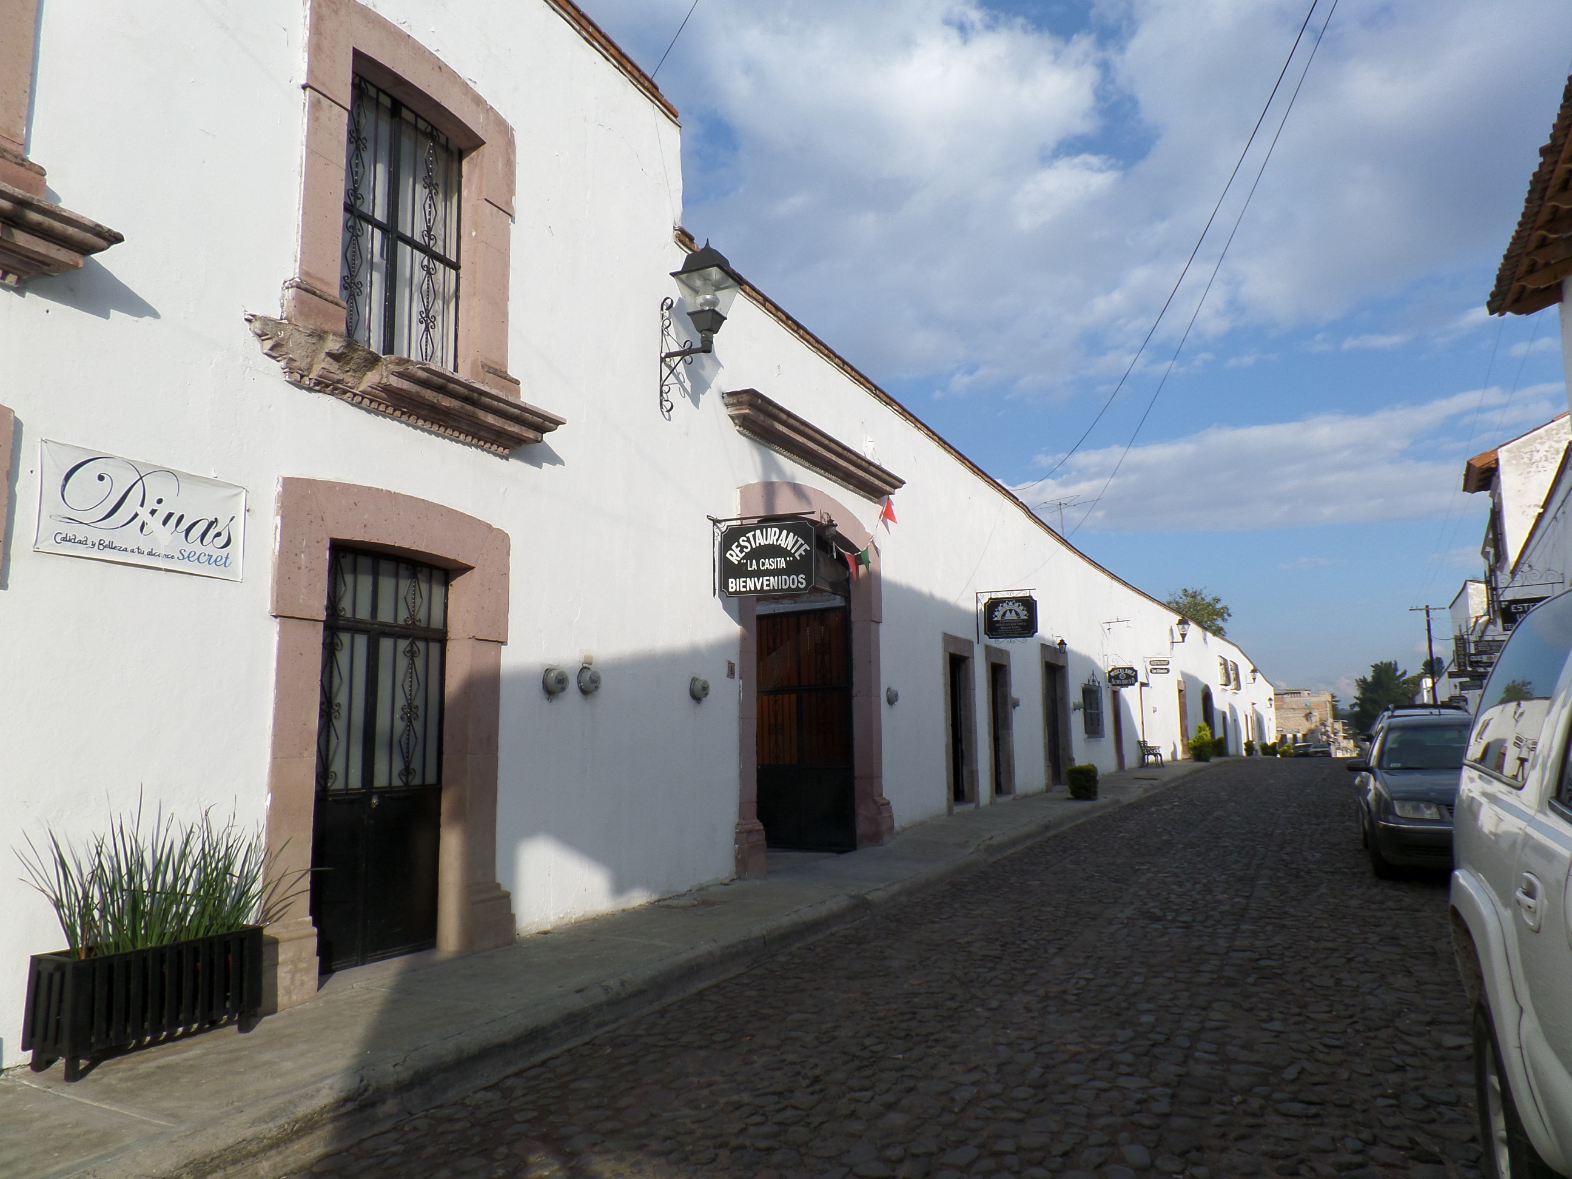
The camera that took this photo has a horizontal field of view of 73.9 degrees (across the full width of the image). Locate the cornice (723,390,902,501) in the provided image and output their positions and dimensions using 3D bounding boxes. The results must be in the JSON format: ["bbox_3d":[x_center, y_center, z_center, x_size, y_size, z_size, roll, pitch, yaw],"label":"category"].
[{"bbox_3d":[0.493,-1.520,12.035,0.310,0.330,4.270,-5,-9,27],"label":"cornice"}]

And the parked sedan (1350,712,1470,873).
[{"bbox_3d":[6.780,1.982,10.430,1.760,1.490,4.450,-5,-9,27],"label":"parked sedan"}]

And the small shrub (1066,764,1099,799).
[{"bbox_3d":[5.457,3.529,19.171,0.600,0.620,0.600,-5,-9,27],"label":"small shrub"}]

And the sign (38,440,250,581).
[{"bbox_3d":[-3.079,-0.355,5.073,0.020,0.505,1.005,-5,-9,27],"label":"sign"}]

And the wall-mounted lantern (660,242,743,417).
[{"bbox_3d":[-0.797,-2.317,9.193,0.700,1.540,0.480,-5,-9,27],"label":"wall-mounted lantern"}]

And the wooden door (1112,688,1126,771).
[{"bbox_3d":[8.924,3.771,28.214,0.150,2.300,1.250,-5,-9,27],"label":"wooden door"}]

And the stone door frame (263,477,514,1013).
[{"bbox_3d":[-2.386,0.820,6.364,0.300,2.880,1.930,-5,-9,27],"label":"stone door frame"}]

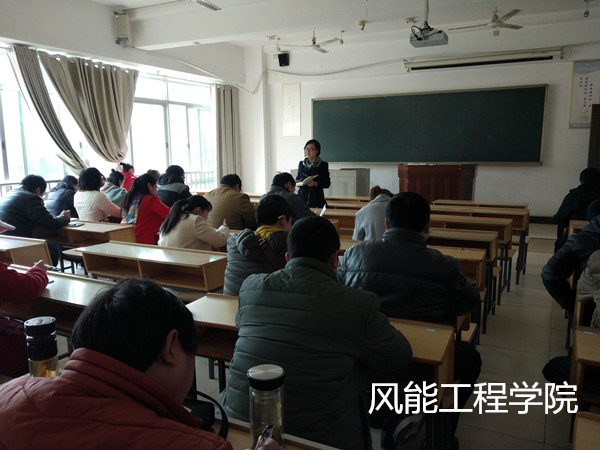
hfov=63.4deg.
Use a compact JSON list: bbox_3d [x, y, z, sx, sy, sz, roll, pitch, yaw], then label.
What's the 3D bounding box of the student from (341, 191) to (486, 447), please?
[{"bbox_3d":[0.506,0.469,2.336,0.660,1.280,0.670,4,10,28],"label":"student"}]

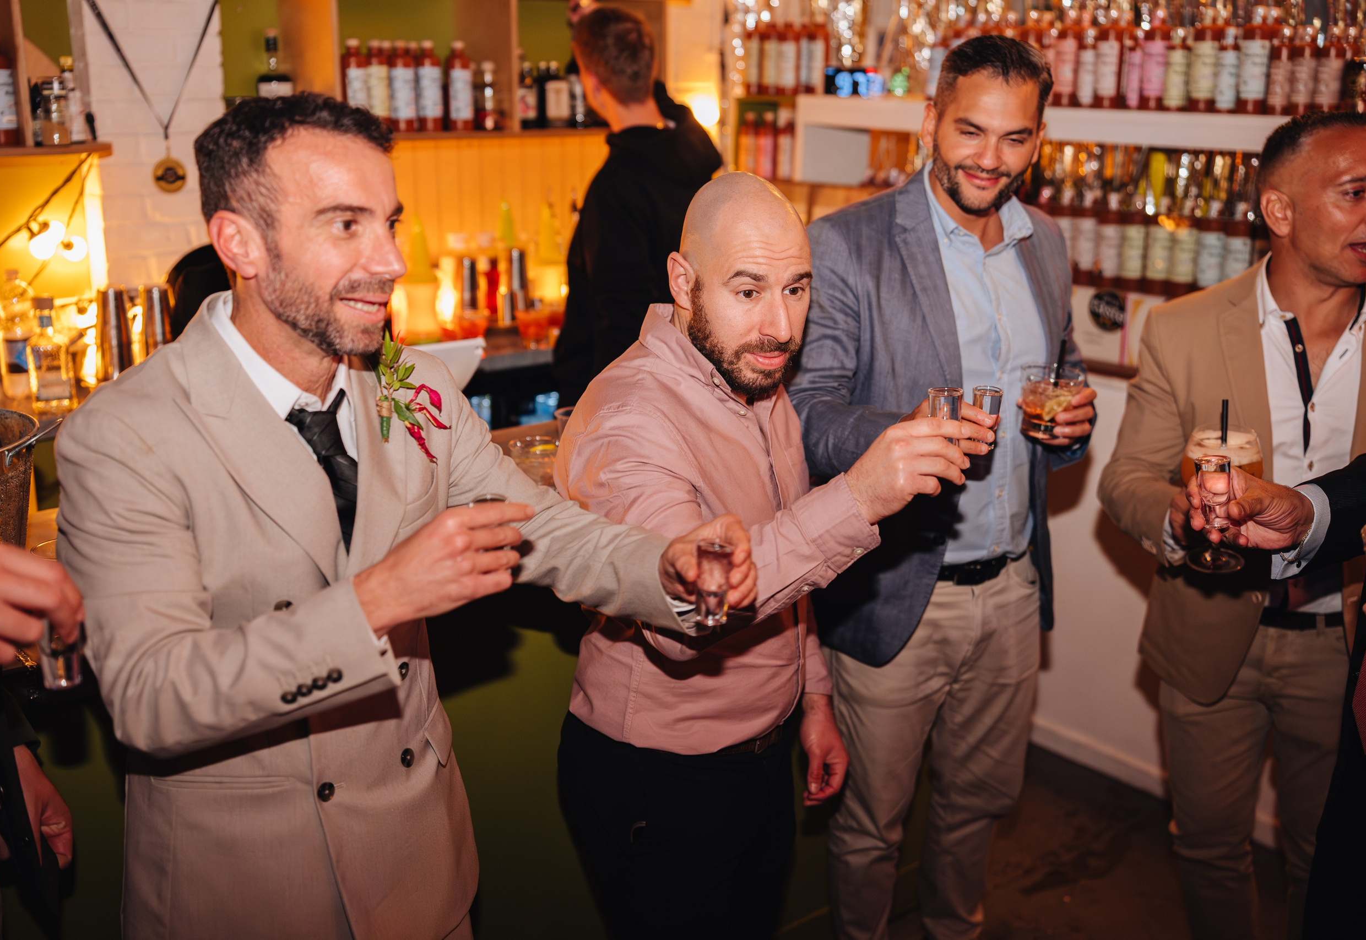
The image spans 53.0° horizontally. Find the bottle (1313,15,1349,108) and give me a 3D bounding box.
[{"bbox_3d":[1.393,-0.863,2.937,0.062,0.188,0.062,-13,22,-40],"label":"bottle"}]

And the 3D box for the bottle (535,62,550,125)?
[{"bbox_3d":[-0.382,-1.022,3.729,0.052,0.173,0.052,1,16,0],"label":"bottle"}]

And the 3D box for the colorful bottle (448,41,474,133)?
[{"bbox_3d":[-0.577,-0.993,3.544,0.068,0.225,0.068,1,16,0],"label":"colorful bottle"}]

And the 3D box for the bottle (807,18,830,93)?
[{"bbox_3d":[0.393,-1.211,3.980,0.063,0.232,0.063,1,16,0],"label":"bottle"}]

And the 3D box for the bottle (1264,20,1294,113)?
[{"bbox_3d":[1.332,-0.892,3.037,0.052,0.191,0.052,8,18,22],"label":"bottle"}]

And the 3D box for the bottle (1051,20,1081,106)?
[{"bbox_3d":[0.975,-1.038,3.474,0.067,0.222,0.067,-13,22,-40],"label":"bottle"}]

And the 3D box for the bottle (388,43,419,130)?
[{"bbox_3d":[-0.720,-0.987,3.517,0.065,0.225,0.065,1,17,0],"label":"bottle"}]

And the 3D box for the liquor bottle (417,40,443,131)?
[{"bbox_3d":[-0.660,-1.000,3.570,0.065,0.225,0.065,1,17,0],"label":"liquor bottle"}]

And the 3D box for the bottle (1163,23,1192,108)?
[{"bbox_3d":[1.158,-0.944,3.220,0.057,0.188,0.057,-14,22,-43],"label":"bottle"}]

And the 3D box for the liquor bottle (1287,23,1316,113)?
[{"bbox_3d":[1.367,-0.881,3.001,0.052,0.191,0.052,8,18,22],"label":"liquor bottle"}]

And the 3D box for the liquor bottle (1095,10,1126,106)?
[{"bbox_3d":[1.041,-1.002,3.337,0.062,0.227,0.062,6,18,16],"label":"liquor bottle"}]

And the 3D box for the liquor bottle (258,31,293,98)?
[{"bbox_3d":[-0.970,-0.922,3.258,0.085,0.240,0.085,-13,22,-40],"label":"liquor bottle"}]

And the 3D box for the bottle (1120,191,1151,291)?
[{"bbox_3d":[1.089,-0.539,3.274,0.067,0.232,0.067,-13,22,-40],"label":"bottle"}]

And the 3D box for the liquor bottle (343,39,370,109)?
[{"bbox_3d":[-0.851,-0.996,3.560,0.064,0.237,0.064,-13,22,-41],"label":"liquor bottle"}]

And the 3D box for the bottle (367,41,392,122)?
[{"bbox_3d":[-0.771,-0.976,3.471,0.065,0.225,0.065,-14,22,-40],"label":"bottle"}]

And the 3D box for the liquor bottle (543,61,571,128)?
[{"bbox_3d":[-0.355,-1.068,3.898,0.066,0.180,0.066,-14,22,-40],"label":"liquor bottle"}]

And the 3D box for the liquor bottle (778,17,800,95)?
[{"bbox_3d":[0.326,-1.252,4.146,0.067,0.228,0.067,1,16,0],"label":"liquor bottle"}]

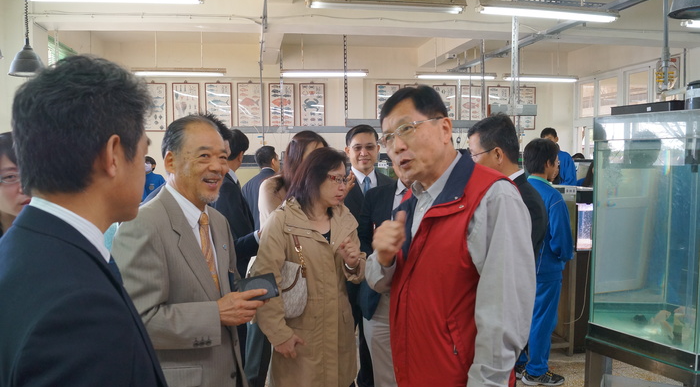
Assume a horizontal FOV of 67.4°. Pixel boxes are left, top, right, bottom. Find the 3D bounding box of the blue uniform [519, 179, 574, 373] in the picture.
[{"bbox_3d":[1.325,0.566,3.554,0.350,1.377,0.470,-2,4,-12],"label":"blue uniform"}]

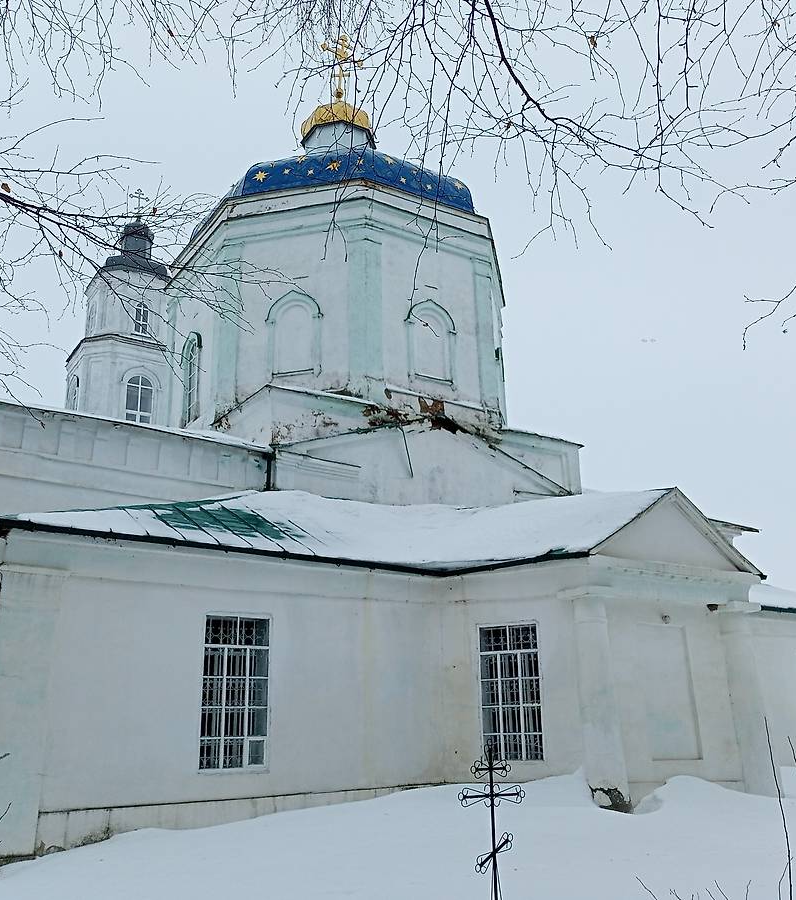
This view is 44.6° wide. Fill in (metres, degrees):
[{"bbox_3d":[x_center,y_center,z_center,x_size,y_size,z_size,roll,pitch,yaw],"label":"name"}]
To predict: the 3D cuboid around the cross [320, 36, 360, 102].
[{"bbox_3d":[-2.009,-13.096,33.296,1.661,2.741,0.250,11,-22,-32],"label":"cross"}]

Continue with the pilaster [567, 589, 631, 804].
[{"bbox_3d":[3.268,4.048,15.994,0.809,3.408,0.710,11,-22,-32],"label":"pilaster"}]

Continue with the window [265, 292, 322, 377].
[{"bbox_3d":[-2.677,-3.041,25.029,1.477,2.371,0.280,-5,-19,10],"label":"window"}]

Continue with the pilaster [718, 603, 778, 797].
[{"bbox_3d":[6.568,4.653,18.102,0.809,3.451,0.710,11,-22,-32],"label":"pilaster"}]

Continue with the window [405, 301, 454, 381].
[{"bbox_3d":[0.872,-2.931,25.719,1.519,2.300,0.280,11,-22,-32],"label":"window"}]

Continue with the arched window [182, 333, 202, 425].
[{"bbox_3d":[-5.731,-2.122,26.932,0.280,2.698,1.448,11,-22,-32],"label":"arched window"}]

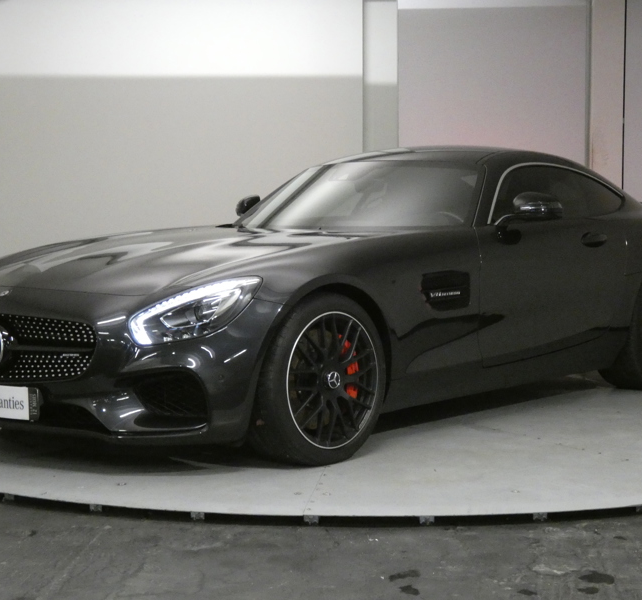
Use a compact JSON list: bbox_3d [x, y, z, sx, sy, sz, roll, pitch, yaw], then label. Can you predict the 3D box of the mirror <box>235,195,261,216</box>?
[{"bbox_3d":[-0.361,-0.509,7.037,0.225,0.145,0.150,3,6,43],"label":"mirror"}]

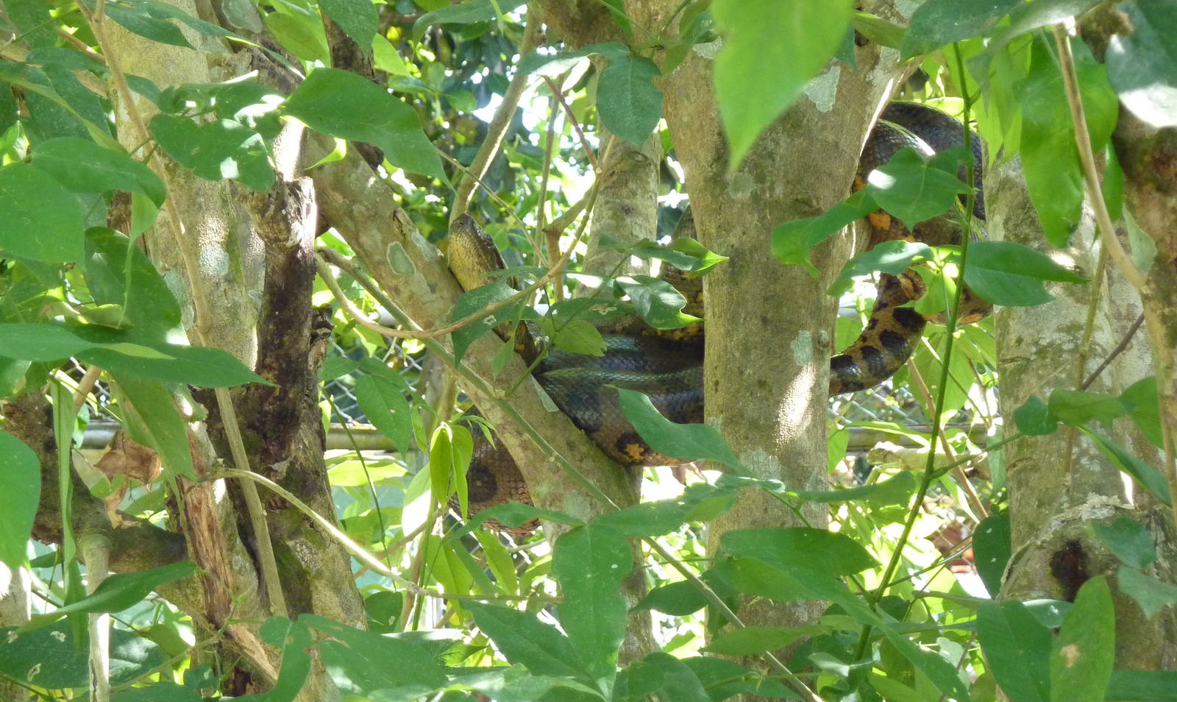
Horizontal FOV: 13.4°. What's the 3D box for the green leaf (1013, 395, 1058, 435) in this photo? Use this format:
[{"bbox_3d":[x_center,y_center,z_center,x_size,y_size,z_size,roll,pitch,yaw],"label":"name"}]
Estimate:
[{"bbox_3d":[0.489,0.071,5.450,0.054,0.047,0.025,0,-24,0],"label":"green leaf"}]

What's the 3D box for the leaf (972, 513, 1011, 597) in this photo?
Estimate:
[{"bbox_3d":[0.455,0.230,5.600,0.056,0.100,0.015,0,-18,0],"label":"leaf"}]

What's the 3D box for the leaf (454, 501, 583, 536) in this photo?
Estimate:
[{"bbox_3d":[-0.071,0.171,5.100,0.137,0.022,0.058,-3,22,-7],"label":"leaf"}]

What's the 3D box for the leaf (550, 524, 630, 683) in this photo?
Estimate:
[{"bbox_3d":[0.004,0.251,5.000,0.080,0.165,0.020,-4,-22,-2],"label":"leaf"}]

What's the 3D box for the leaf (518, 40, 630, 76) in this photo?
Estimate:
[{"bbox_3d":[-0.015,-0.310,5.300,0.118,0.020,0.055,-10,27,-6],"label":"leaf"}]

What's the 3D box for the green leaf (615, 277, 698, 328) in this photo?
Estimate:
[{"bbox_3d":[0.072,-0.050,5.200,0.092,0.024,0.050,27,46,6],"label":"green leaf"}]

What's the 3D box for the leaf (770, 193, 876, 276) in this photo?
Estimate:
[{"bbox_3d":[0.258,-0.129,5.500,0.125,0.065,0.050,-23,-30,-7],"label":"leaf"}]

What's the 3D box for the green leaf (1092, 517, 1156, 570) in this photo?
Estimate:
[{"bbox_3d":[0.584,0.210,5.450,0.080,0.055,0.030,26,-21,11],"label":"green leaf"}]

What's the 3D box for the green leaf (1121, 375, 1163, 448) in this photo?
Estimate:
[{"bbox_3d":[0.612,0.068,5.450,0.075,0.082,0.030,0,-11,11],"label":"green leaf"}]

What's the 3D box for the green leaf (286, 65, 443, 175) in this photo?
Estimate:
[{"bbox_3d":[-0.242,-0.246,5.400,0.190,0.100,0.045,21,-29,9],"label":"green leaf"}]

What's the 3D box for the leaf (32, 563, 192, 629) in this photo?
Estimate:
[{"bbox_3d":[-0.470,0.240,4.900,0.172,0.022,0.060,-21,25,-5],"label":"leaf"}]

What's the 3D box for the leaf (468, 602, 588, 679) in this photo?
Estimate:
[{"bbox_3d":[-0.058,0.292,5.000,0.150,0.062,0.018,32,-25,17],"label":"leaf"}]

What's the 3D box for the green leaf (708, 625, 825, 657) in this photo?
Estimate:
[{"bbox_3d":[0.192,0.318,5.500,0.135,0.033,0.060,-10,-19,0],"label":"green leaf"}]

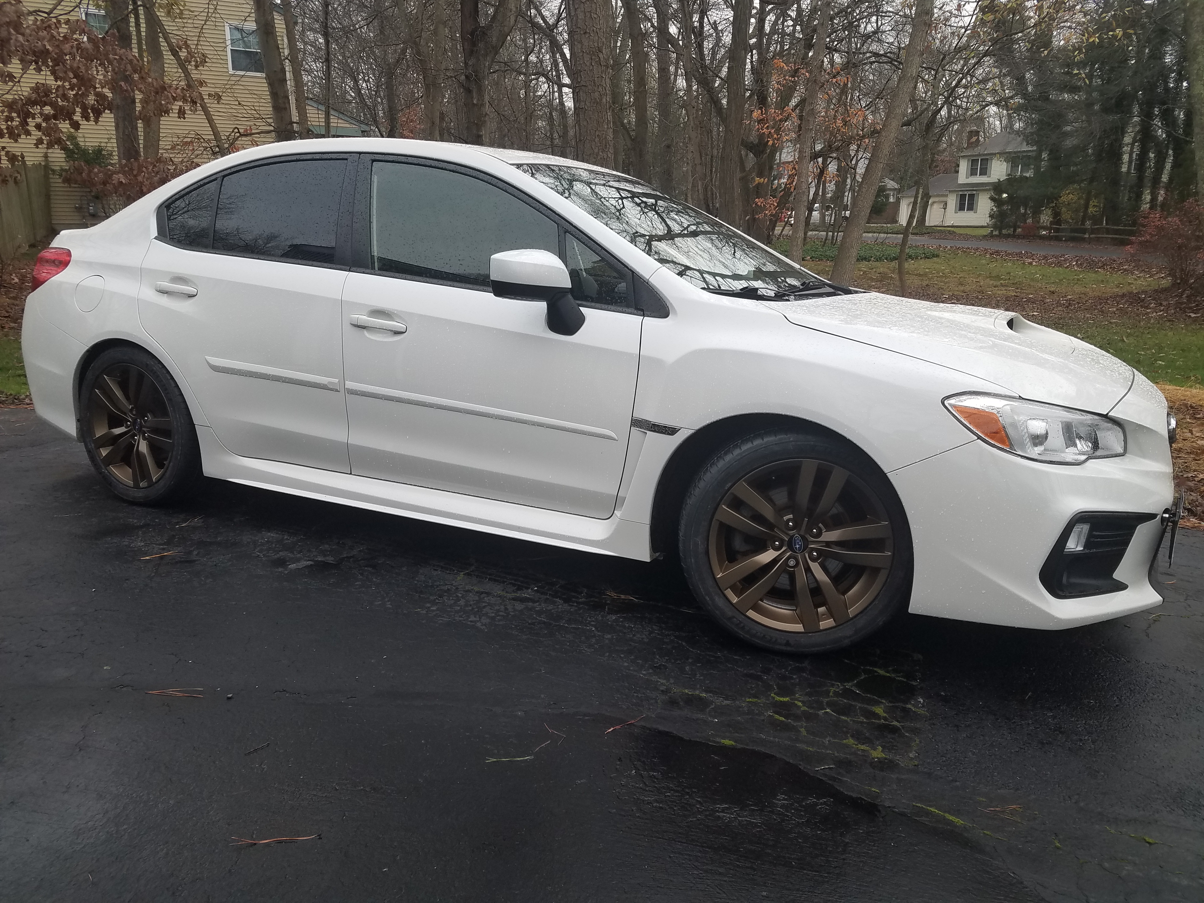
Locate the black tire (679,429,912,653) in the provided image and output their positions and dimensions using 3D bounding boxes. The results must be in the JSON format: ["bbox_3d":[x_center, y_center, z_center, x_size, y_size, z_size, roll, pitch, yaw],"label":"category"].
[{"bbox_3d":[0.566,0.229,2.566,0.650,0.650,0.245,6,13,14],"label":"black tire"}]

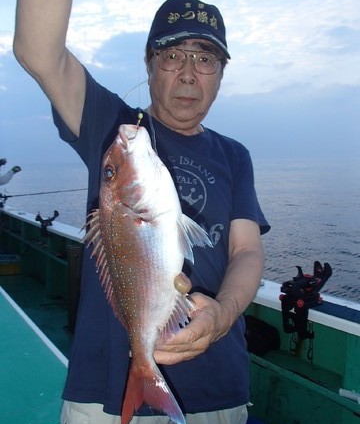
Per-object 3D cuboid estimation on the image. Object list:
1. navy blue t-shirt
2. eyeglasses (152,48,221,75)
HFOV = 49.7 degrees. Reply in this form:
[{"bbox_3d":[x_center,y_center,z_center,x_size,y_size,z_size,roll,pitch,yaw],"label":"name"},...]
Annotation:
[{"bbox_3d":[-0.028,0.055,0.900,0.500,0.730,0.300,-2,8,-12],"label":"navy blue t-shirt"},{"bbox_3d":[0.006,-0.309,0.836,0.138,0.050,0.140,1,10,-9],"label":"eyeglasses"}]

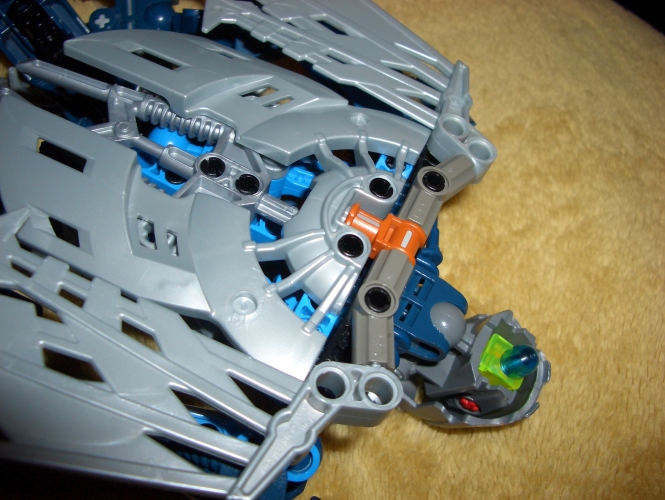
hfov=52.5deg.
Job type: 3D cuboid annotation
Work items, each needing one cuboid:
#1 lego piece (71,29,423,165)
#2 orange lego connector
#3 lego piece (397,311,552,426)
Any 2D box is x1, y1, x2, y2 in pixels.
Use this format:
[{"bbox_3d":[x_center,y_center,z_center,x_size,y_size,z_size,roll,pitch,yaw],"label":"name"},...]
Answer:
[{"bbox_3d":[-0.018,-0.035,0.150,0.080,0.009,0.027,27,55,2],"label":"lego piece"},{"bbox_3d":[0.010,-0.002,0.134,0.016,0.008,0.008,24,55,7],"label":"orange lego connector"},{"bbox_3d":[0.033,0.026,0.153,0.029,0.021,0.031,27,55,2],"label":"lego piece"}]

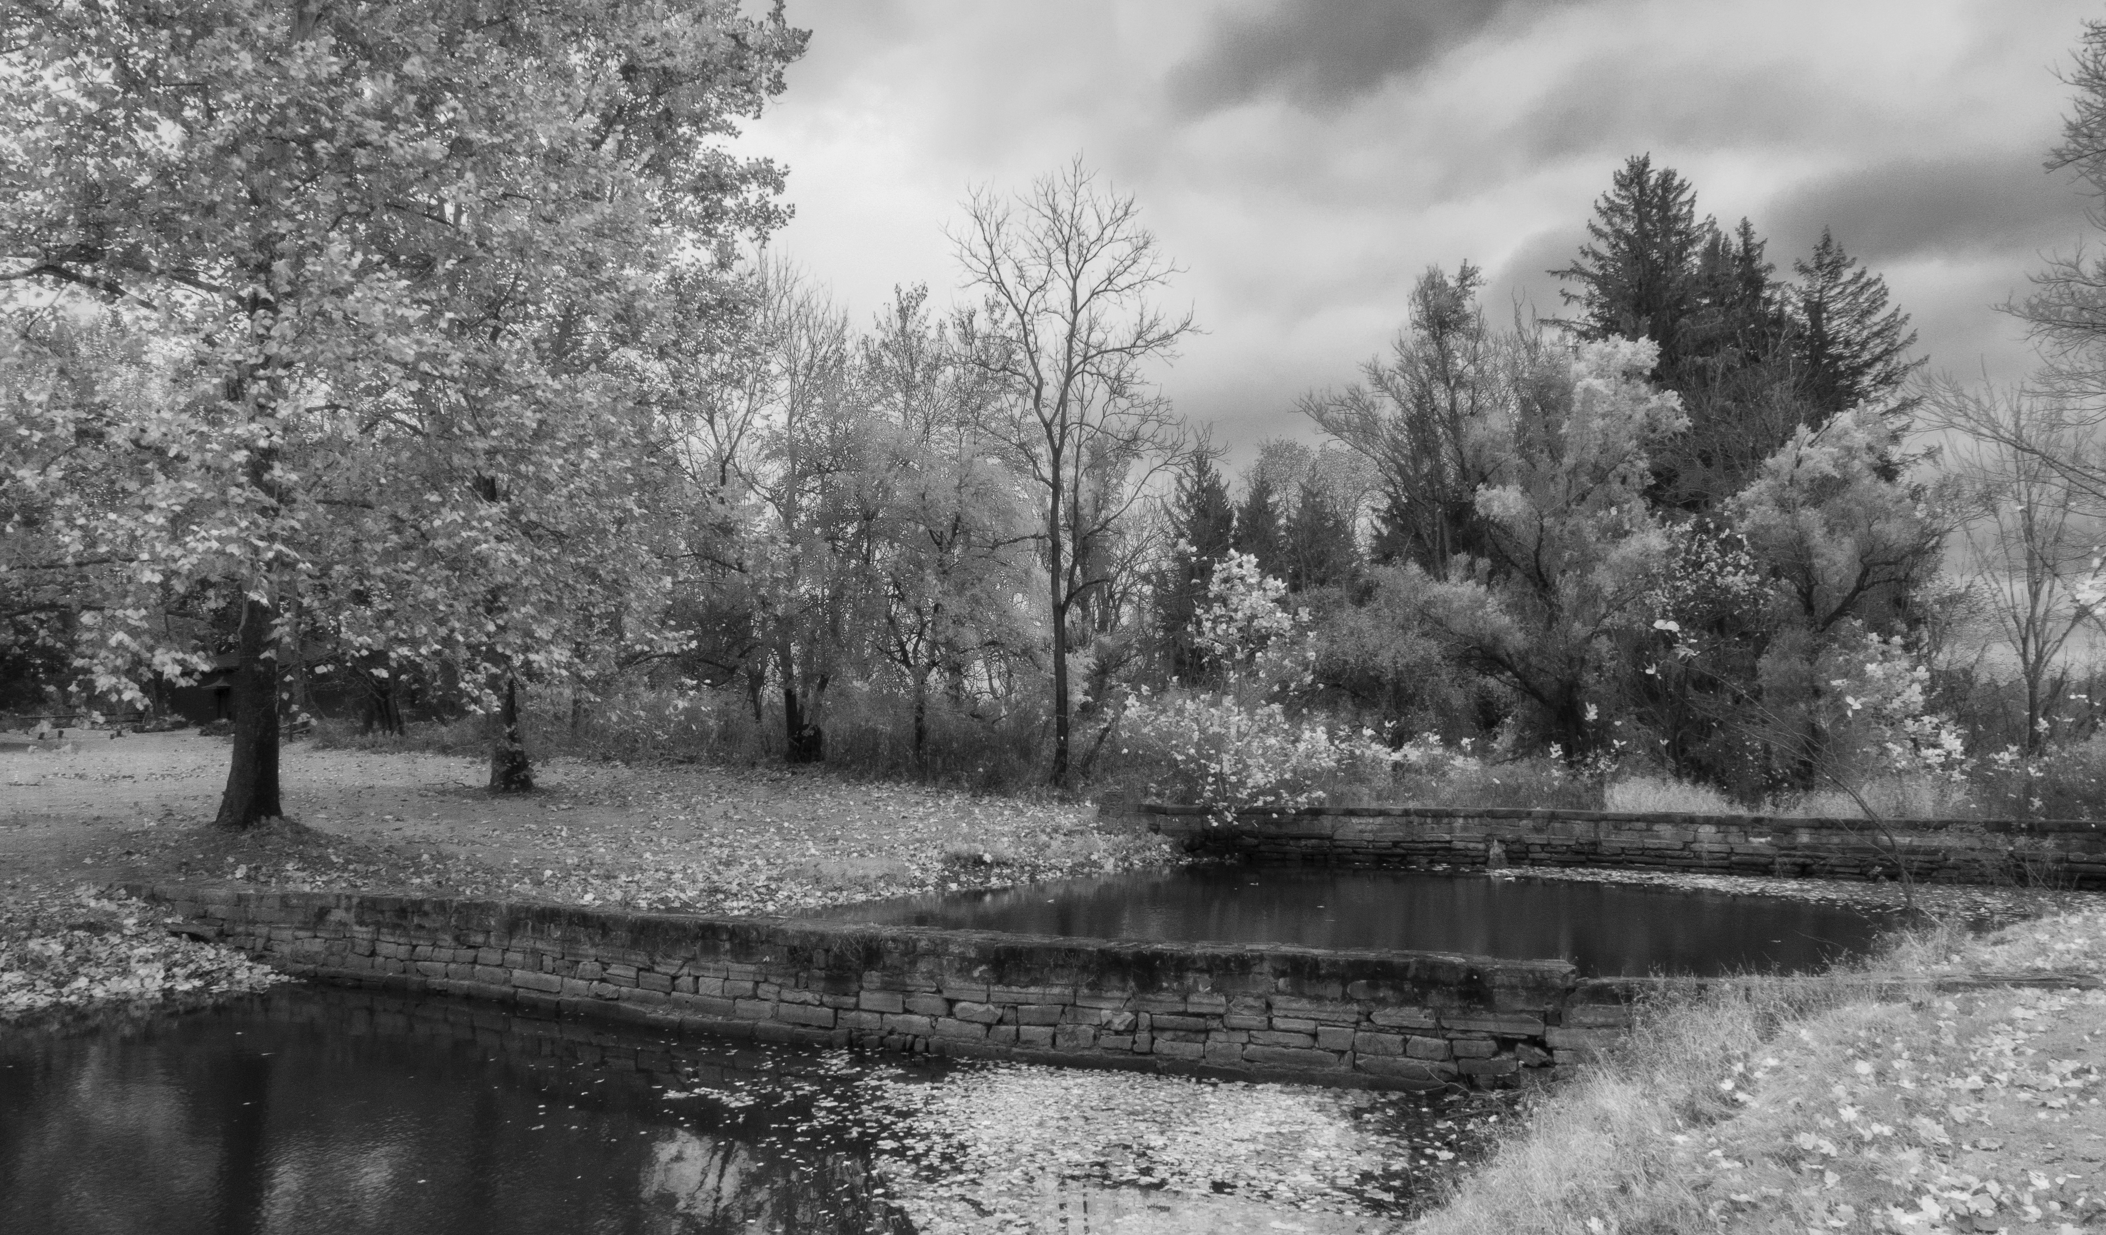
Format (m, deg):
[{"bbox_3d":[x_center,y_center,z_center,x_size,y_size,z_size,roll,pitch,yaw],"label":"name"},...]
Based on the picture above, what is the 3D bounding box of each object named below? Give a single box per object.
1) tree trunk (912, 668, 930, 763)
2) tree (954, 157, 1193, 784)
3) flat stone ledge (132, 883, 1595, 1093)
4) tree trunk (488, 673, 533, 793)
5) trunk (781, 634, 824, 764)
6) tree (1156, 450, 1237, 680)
[{"bbox_3d":[-3.086,2.333,32.919,0.360,2.349,0.360,0,-3,-5],"label":"tree trunk"},{"bbox_3d":[0.374,-2.945,27.725,4.600,12.583,4.400,0,-3,1],"label":"tree"},{"bbox_3d":[-2.646,3.041,12.076,13.514,0.950,0.800,-1,-4,18],"label":"flat stone ledge"},{"bbox_3d":[-9.932,2.108,25.720,0.800,2.225,0.750,1,-4,-21],"label":"tree trunk"},{"bbox_3d":[-6.086,2.005,33.941,1.050,3.138,0.900,1,-3,-10],"label":"trunk"},{"bbox_3d":[4.370,-0.962,42.133,2.800,8.226,2.700,0,-3,6],"label":"tree"}]

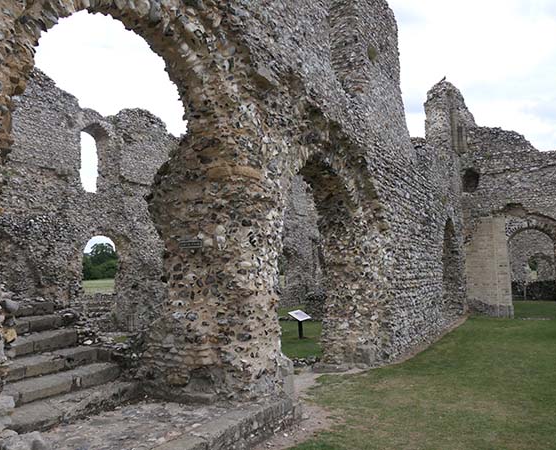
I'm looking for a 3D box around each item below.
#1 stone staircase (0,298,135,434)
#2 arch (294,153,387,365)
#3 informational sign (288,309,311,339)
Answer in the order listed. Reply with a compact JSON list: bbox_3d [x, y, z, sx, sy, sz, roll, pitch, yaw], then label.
[{"bbox_3d":[-3.155,1.515,5.405,2.800,1.000,2.150,-4,-7,29],"label":"stone staircase"},{"bbox_3d":[0.505,0.690,7.454,1.250,3.500,3.500,-4,-7,29],"label":"arch"},{"bbox_3d":[0.580,2.482,11.733,0.360,0.690,0.680,-4,-6,26],"label":"informational sign"}]

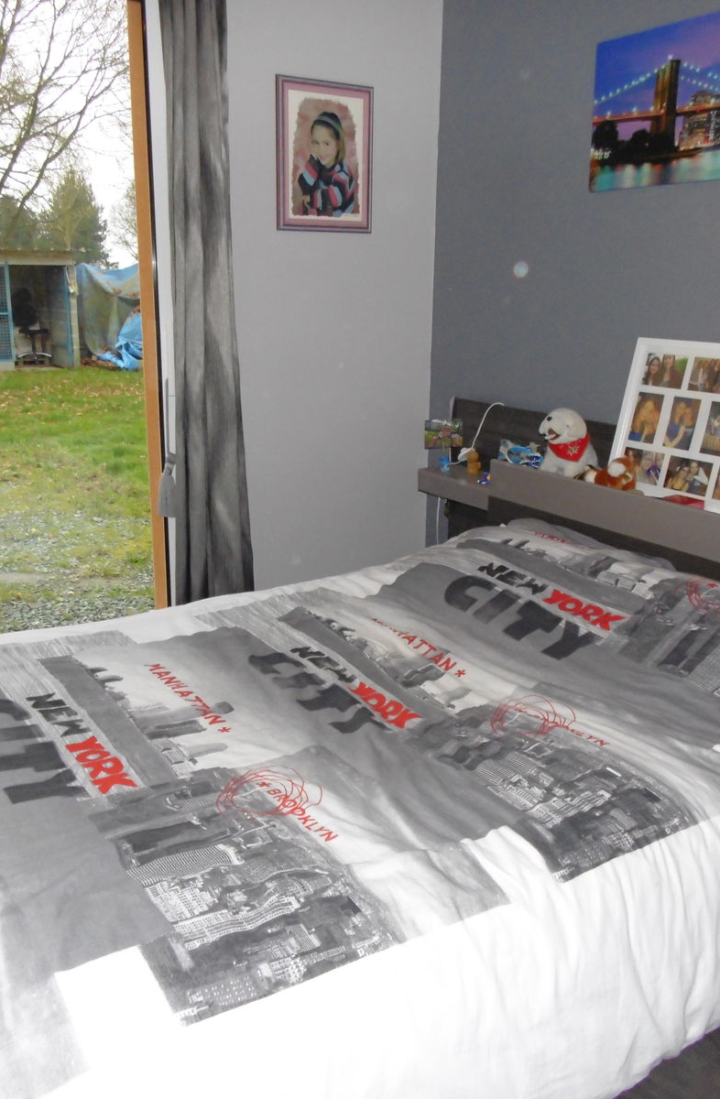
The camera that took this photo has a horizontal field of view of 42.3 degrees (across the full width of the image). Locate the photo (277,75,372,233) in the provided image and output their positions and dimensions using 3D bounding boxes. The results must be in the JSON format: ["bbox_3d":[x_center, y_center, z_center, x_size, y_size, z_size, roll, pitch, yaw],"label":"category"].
[{"bbox_3d":[-0.122,-1.354,3.228,0.387,0.483,0.022,-9,19,-31],"label":"photo"}]

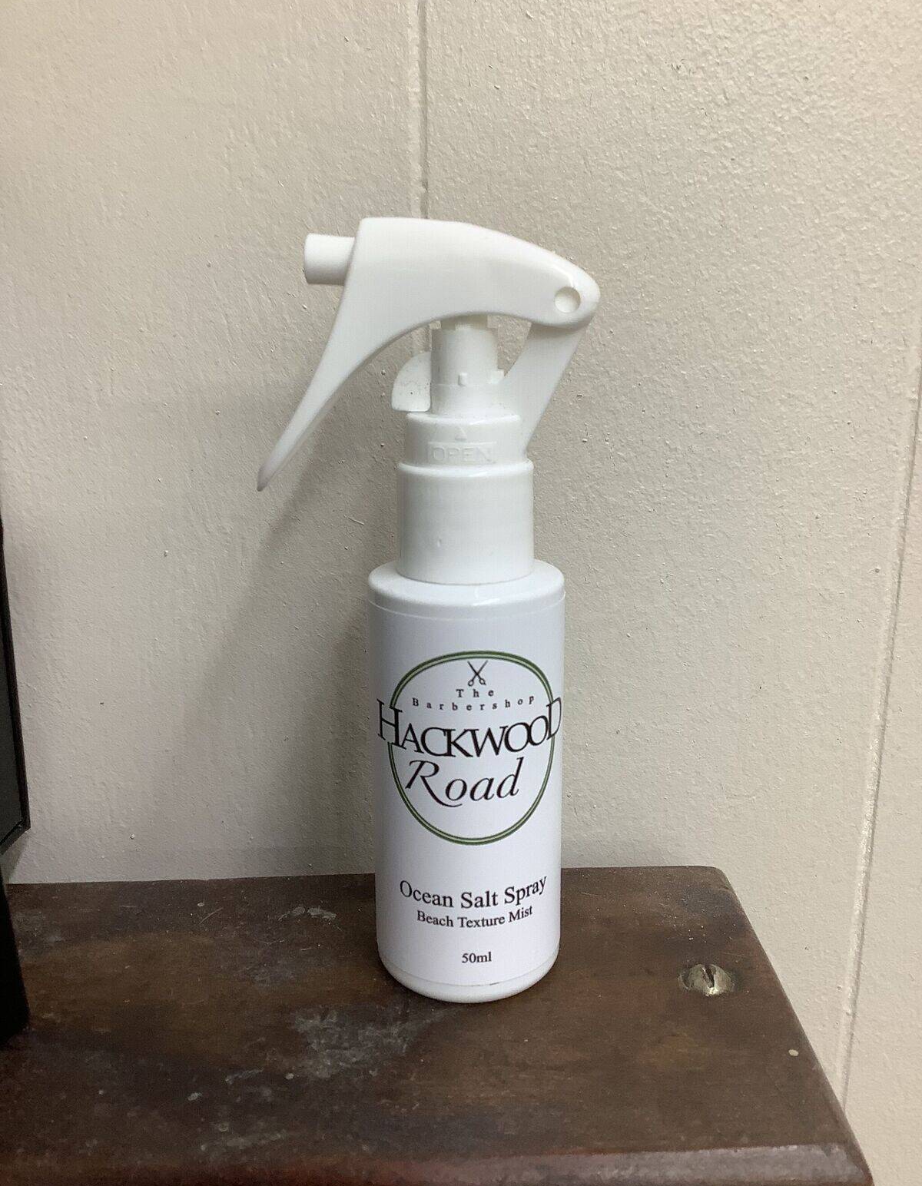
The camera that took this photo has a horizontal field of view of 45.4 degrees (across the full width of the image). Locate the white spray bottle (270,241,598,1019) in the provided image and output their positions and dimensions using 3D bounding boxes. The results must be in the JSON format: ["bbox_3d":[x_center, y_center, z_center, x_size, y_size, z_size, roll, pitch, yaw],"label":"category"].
[{"bbox_3d":[-0.006,0.004,0.198,0.058,0.136,0.035,1,14,4],"label":"white spray bottle"}]

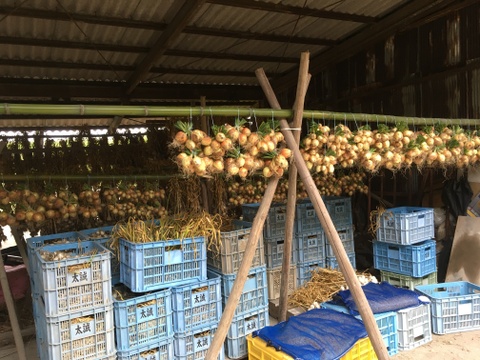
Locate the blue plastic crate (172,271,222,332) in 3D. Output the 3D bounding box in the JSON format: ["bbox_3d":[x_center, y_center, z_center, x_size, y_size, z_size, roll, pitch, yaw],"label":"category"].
[{"bbox_3d":[-0.412,0.849,2.941,0.365,0.305,0.520,-4,2,-31],"label":"blue plastic crate"}]

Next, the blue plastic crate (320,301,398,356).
[{"bbox_3d":[0.954,1.194,3.269,0.365,0.305,0.520,-4,2,-28],"label":"blue plastic crate"}]

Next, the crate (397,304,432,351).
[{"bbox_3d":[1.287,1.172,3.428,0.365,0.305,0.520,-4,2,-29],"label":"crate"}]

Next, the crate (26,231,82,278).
[{"bbox_3d":[-1.341,0.596,2.976,0.365,0.305,0.520,-4,2,-30],"label":"crate"}]

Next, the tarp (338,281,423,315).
[{"bbox_3d":[1.147,0.985,3.380,0.620,0.110,0.530,-4,2,-29],"label":"tarp"}]

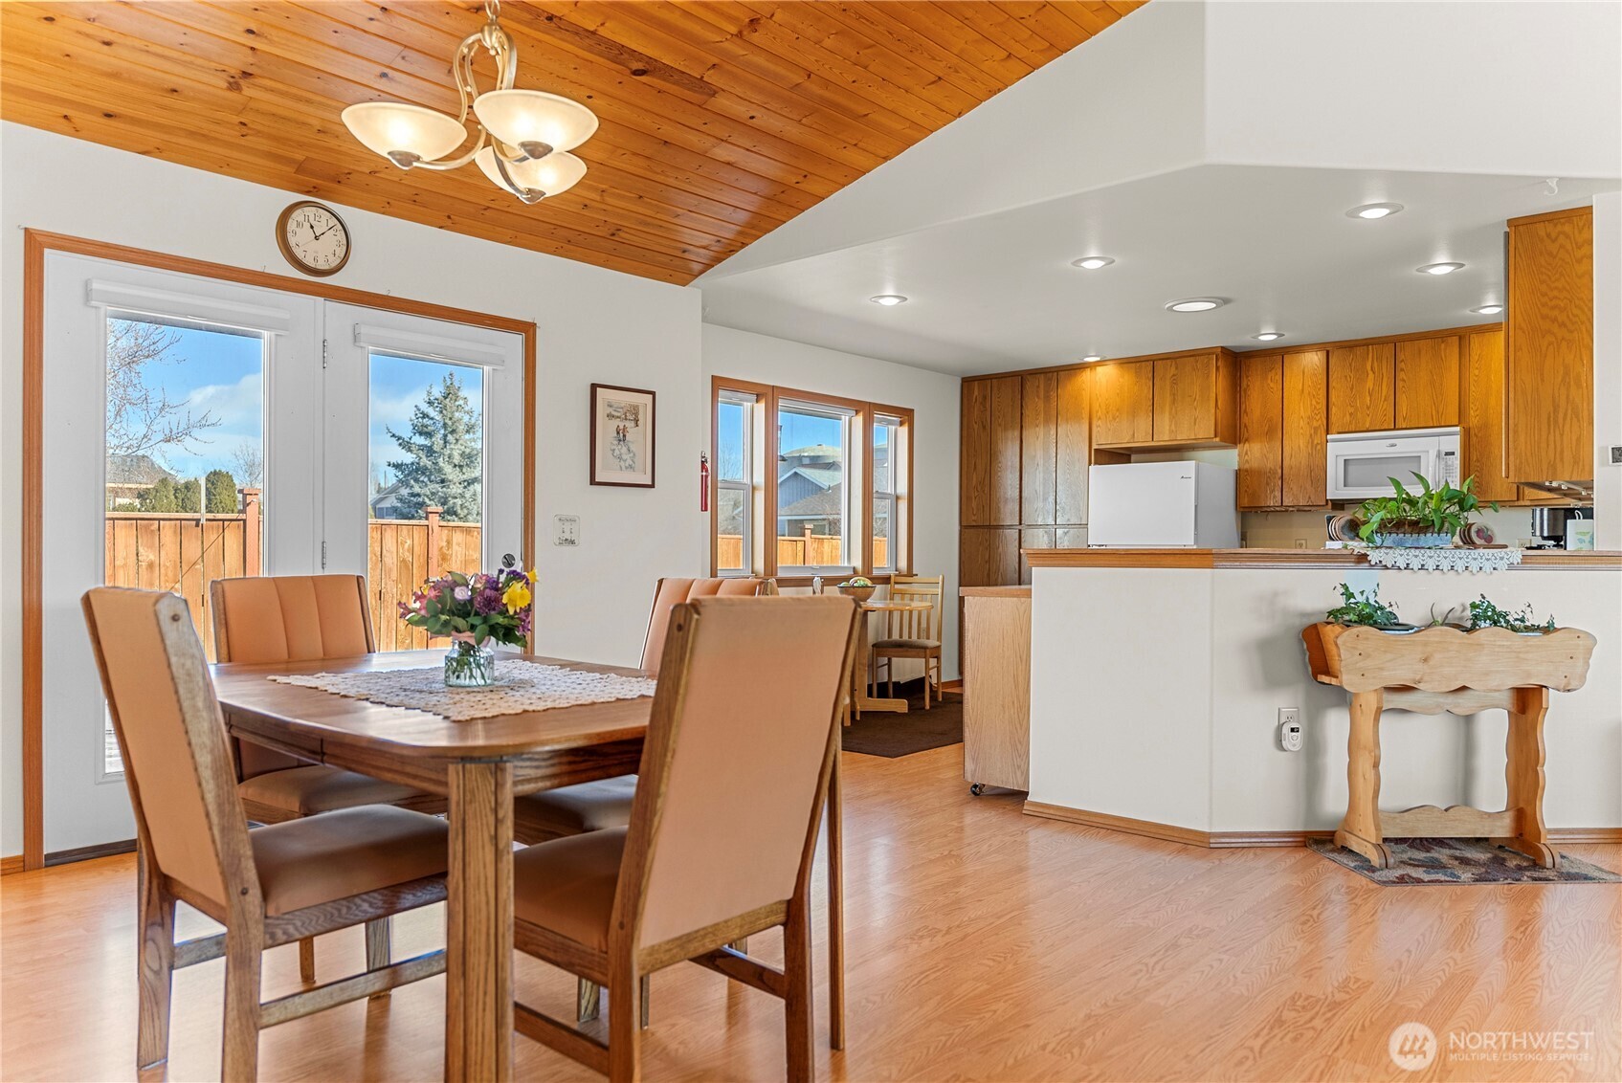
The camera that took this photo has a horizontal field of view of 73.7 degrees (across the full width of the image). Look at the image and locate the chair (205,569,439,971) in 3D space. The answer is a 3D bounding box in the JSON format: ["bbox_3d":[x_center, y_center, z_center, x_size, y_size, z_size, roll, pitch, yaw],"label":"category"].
[{"bbox_3d":[-1.321,0.601,3.059,0.640,1.000,0.480,0,0,41],"label":"chair"}]

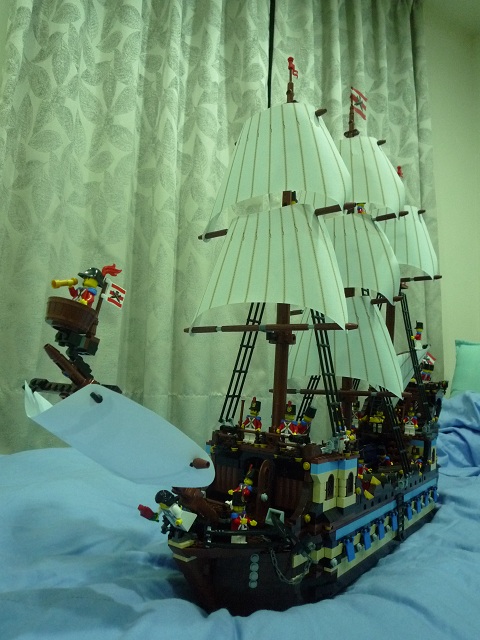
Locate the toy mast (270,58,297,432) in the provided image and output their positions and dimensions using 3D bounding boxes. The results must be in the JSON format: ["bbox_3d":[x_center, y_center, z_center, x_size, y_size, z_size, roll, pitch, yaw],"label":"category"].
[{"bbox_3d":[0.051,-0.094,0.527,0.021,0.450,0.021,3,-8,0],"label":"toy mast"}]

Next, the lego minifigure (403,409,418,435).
[{"bbox_3d":[0.276,0.165,0.749,0.025,0.046,0.016,-2,-10,29],"label":"lego minifigure"}]

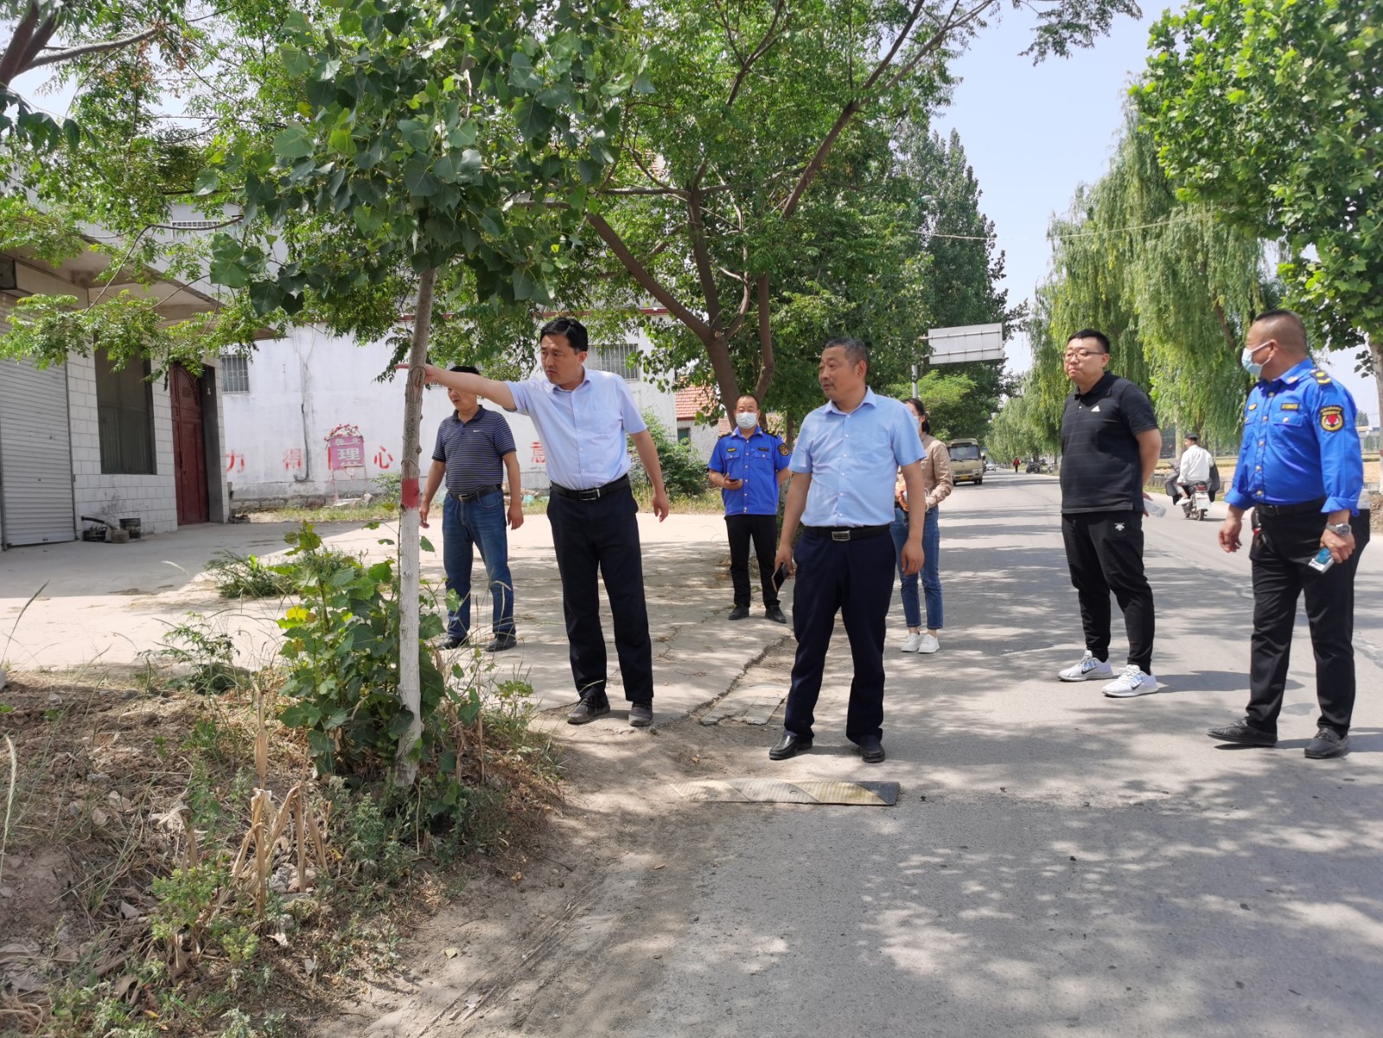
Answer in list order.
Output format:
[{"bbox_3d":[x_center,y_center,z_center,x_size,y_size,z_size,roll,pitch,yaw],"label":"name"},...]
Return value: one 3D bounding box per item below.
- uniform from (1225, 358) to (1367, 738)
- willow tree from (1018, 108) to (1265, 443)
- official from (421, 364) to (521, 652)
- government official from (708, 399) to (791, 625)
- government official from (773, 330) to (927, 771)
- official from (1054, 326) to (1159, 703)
[{"bbox_3d":[2.439,0.120,4.360,0.420,1.460,0.540,-3,3,-22],"label":"uniform"},{"bbox_3d":[14.047,-7.475,34.000,7.500,11.300,7.500,-2,3,0],"label":"willow tree"},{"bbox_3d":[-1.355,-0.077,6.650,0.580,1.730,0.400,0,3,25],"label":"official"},{"bbox_3d":[0.445,-0.094,8.150,0.600,1.700,0.380,-1,3,10],"label":"government official"},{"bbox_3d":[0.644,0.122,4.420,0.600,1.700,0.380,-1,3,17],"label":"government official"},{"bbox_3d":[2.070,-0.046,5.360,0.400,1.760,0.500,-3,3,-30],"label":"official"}]

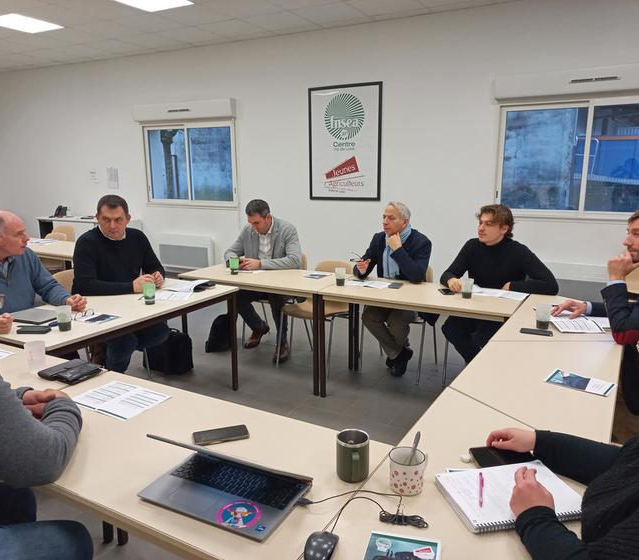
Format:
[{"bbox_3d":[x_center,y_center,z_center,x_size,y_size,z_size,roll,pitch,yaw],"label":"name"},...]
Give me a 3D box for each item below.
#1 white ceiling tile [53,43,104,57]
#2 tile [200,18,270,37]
[{"bbox_3d":[-3.052,-2.961,6.965,0.600,0.020,0.600,6,13,28],"label":"white ceiling tile"},{"bbox_3d":[-0.930,-2.763,5.965,0.600,0.020,0.600,6,13,27],"label":"tile"}]

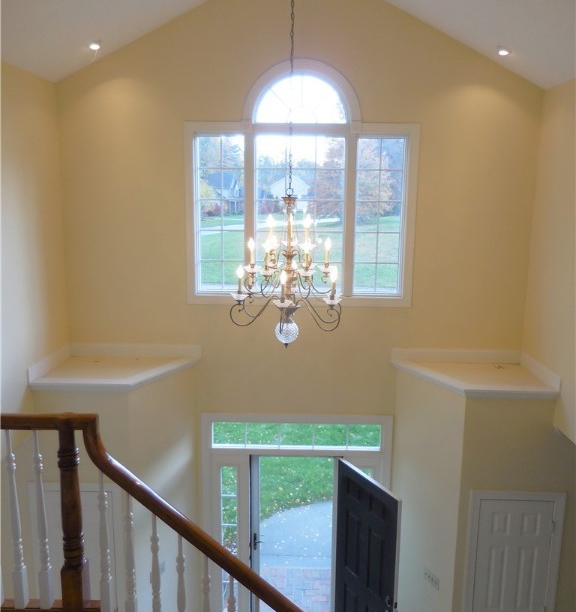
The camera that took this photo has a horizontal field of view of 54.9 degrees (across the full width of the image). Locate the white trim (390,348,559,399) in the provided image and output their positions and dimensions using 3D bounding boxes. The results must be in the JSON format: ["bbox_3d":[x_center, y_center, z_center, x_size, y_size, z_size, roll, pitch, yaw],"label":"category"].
[{"bbox_3d":[1.596,0.580,4.863,1.240,0.208,0.825,1,10,2],"label":"white trim"}]

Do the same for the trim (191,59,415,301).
[{"bbox_3d":[0.117,-1.085,5.049,2.110,2.203,0.080,1,10,2],"label":"trim"}]

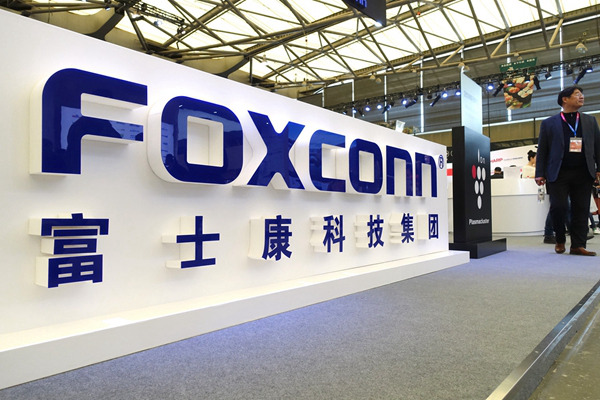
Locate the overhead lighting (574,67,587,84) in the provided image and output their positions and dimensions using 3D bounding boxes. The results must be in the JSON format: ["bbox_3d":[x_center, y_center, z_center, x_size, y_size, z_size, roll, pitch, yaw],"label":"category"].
[{"bbox_3d":[9.889,-4.389,14.687,0.650,0.300,0.270,-39,16,-24],"label":"overhead lighting"}]

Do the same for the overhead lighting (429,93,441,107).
[{"bbox_3d":[5.854,-4.374,18.131,0.270,0.300,0.650,-2,37,51],"label":"overhead lighting"}]

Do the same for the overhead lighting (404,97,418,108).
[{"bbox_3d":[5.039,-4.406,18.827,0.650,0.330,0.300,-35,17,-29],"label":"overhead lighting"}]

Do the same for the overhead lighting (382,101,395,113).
[{"bbox_3d":[4.159,-4.394,19.577,0.650,0.330,0.300,-44,24,-30],"label":"overhead lighting"}]

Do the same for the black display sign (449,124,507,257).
[{"bbox_3d":[1.831,-0.070,4.383,0.360,1.250,1.030,-2,-2,40],"label":"black display sign"}]

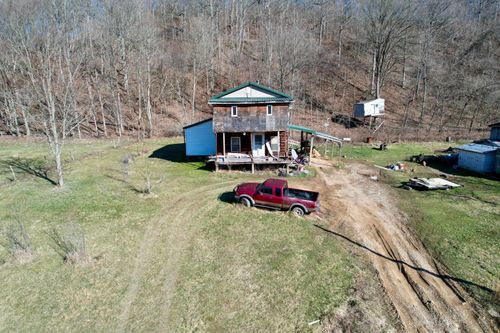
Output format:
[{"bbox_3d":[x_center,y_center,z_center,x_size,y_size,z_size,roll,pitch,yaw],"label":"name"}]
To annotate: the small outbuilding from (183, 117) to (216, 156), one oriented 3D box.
[{"bbox_3d":[-4.617,-3.172,30.718,3.400,3.700,3.900,-1,15,2],"label":"small outbuilding"}]

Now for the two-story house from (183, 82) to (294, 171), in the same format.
[{"bbox_3d":[-1.379,-3.743,27.991,9.700,7.400,7.000,-1,15,2],"label":"two-story house"}]

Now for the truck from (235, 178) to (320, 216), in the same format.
[{"bbox_3d":[1.674,1.769,18.742,5.150,1.720,1.790,7,16,17],"label":"truck"}]

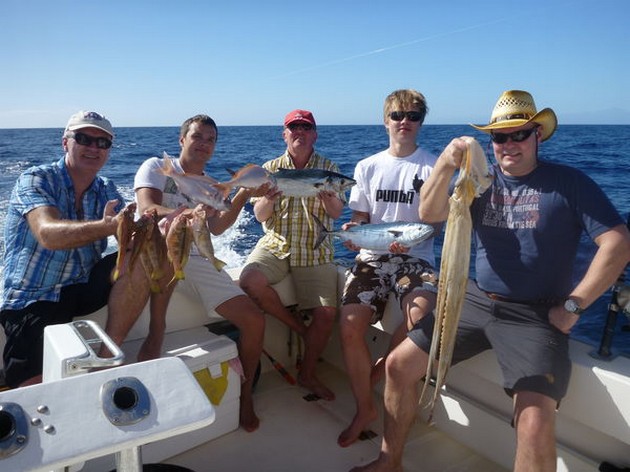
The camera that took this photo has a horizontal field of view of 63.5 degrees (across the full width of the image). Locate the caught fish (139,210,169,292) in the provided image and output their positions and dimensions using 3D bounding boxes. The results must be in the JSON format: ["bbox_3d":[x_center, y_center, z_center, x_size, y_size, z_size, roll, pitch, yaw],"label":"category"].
[{"bbox_3d":[-0.636,0.057,2.020,0.100,0.310,0.060,5,14,29],"label":"caught fish"}]

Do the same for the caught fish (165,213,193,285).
[{"bbox_3d":[-0.564,0.048,2.120,0.100,0.285,0.055,7,13,19],"label":"caught fish"}]

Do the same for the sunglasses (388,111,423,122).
[{"bbox_3d":[0.409,-0.540,2.300,0.148,0.046,0.130,2,12,10],"label":"sunglasses"}]

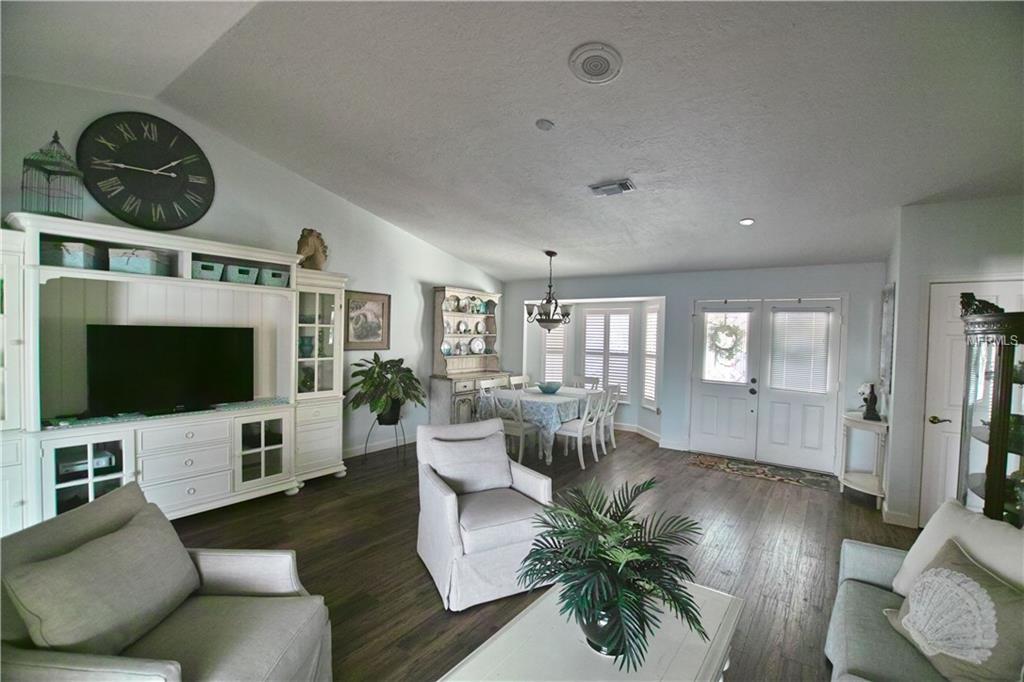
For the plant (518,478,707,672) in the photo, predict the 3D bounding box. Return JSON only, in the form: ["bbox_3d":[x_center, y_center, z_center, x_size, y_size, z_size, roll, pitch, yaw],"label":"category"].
[{"bbox_3d":[0.363,0.854,1.540,0.650,0.530,0.620,1,1,0],"label":"plant"}]

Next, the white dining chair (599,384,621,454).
[{"bbox_3d":[1.168,1.019,5.771,0.540,0.900,0.450,2,2,36],"label":"white dining chair"}]

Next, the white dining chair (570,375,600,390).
[{"bbox_3d":[0.959,1.002,6.206,0.450,0.900,0.540,2,2,36],"label":"white dining chair"}]

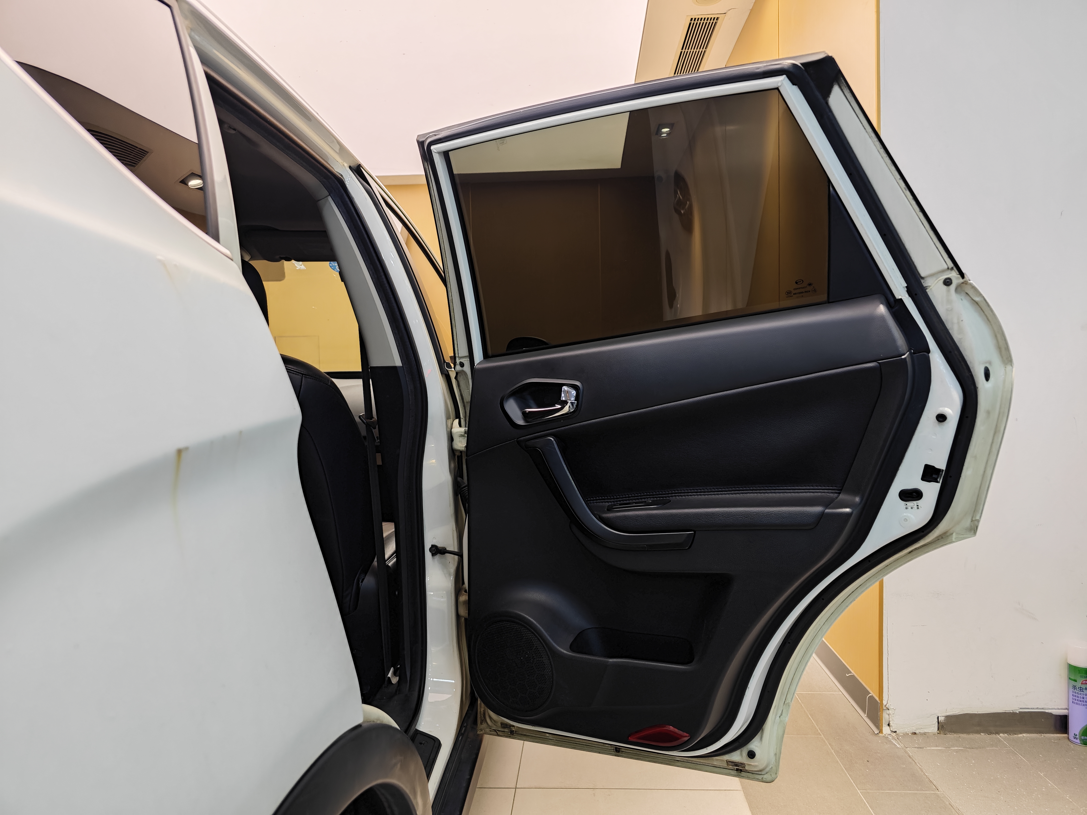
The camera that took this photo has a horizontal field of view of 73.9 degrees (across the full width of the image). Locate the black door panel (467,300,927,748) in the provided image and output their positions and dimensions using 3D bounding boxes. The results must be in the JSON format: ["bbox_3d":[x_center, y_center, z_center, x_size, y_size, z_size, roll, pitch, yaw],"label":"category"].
[{"bbox_3d":[0.209,0.218,1.219,0.793,0.772,0.115,0,3,23],"label":"black door panel"}]

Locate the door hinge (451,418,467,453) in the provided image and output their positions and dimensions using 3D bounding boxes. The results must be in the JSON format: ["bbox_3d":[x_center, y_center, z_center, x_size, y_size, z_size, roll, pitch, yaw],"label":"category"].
[{"bbox_3d":[-0.165,0.057,1.450,0.040,0.067,0.050,0,3,23],"label":"door hinge"}]

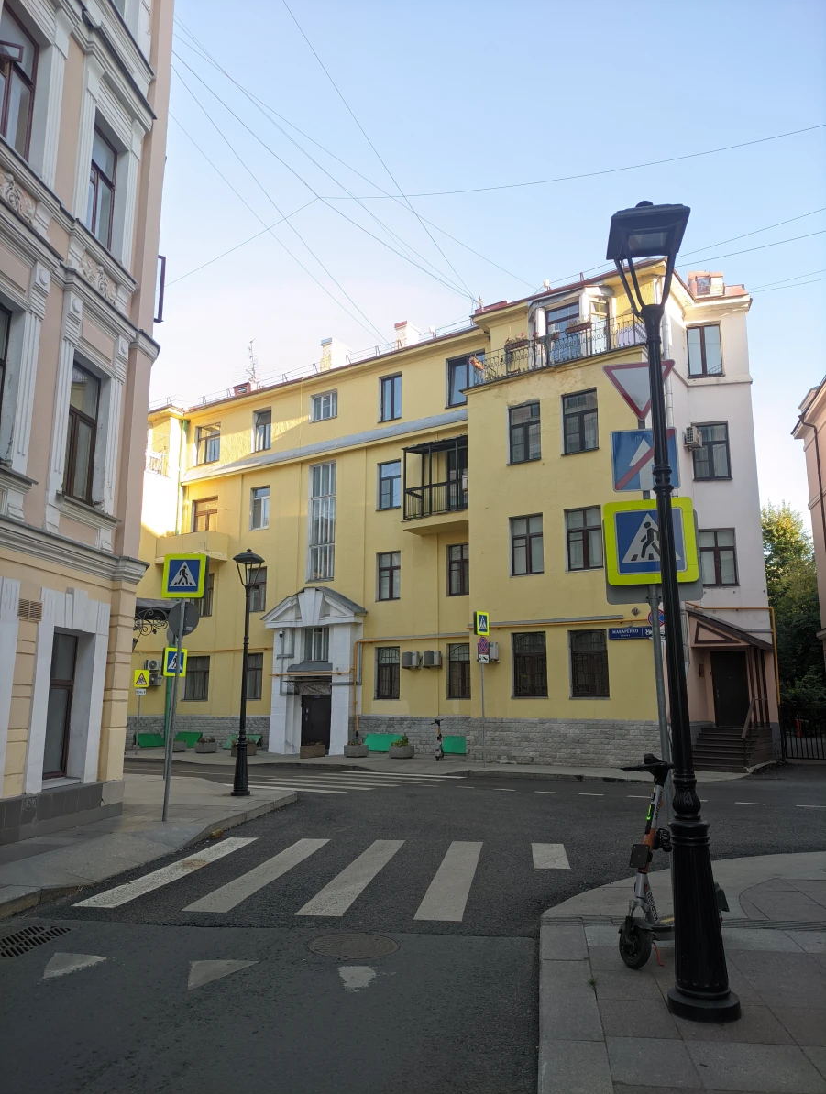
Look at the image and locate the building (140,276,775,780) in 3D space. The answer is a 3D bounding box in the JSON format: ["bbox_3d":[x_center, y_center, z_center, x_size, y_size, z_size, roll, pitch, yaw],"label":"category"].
[{"bbox_3d":[-0.365,0.878,34.011,29.000,14.900,12.700,-7,-13,32],"label":"building"}]

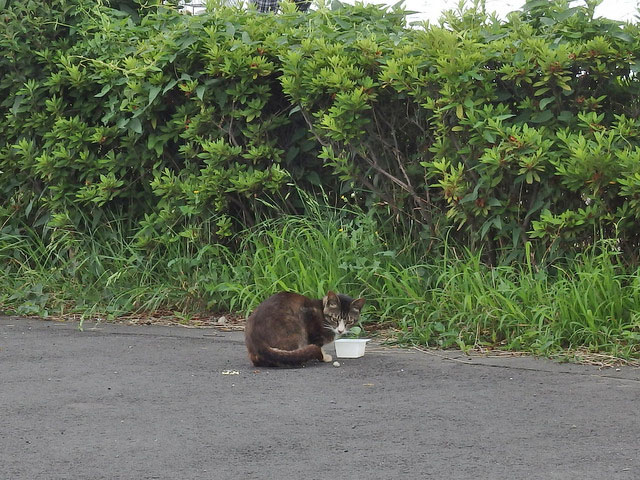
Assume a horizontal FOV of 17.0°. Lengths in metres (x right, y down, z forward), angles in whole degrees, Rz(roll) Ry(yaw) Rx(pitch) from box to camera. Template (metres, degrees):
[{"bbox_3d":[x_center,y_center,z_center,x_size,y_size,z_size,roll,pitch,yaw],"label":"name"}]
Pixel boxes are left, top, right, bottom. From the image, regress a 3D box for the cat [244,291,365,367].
[{"bbox_3d":[-0.047,0.270,6.500,0.335,0.215,0.200,-2,7,-20],"label":"cat"}]

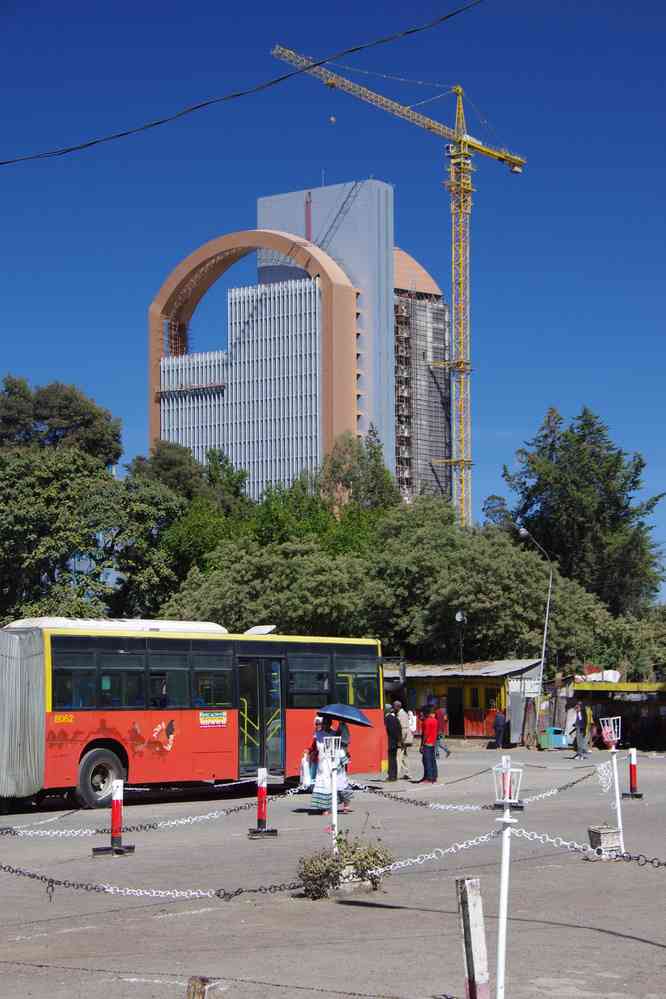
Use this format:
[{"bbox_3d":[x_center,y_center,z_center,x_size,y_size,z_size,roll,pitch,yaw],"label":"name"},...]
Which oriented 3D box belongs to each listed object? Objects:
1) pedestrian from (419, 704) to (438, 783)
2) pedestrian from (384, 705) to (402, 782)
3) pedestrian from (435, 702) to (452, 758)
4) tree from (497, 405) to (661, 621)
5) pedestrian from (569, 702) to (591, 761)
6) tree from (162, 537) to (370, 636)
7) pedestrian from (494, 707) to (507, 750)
[{"bbox_3d":[2.102,5.375,45.800,0.380,1.728,0.500,0,-6,-6],"label":"pedestrian"},{"bbox_3d":[1.321,5.411,46.200,0.380,1.720,0.500,1,-6,-17],"label":"pedestrian"},{"bbox_3d":[3.308,6.875,62.300,0.500,1.745,0.500,-1,-6,6],"label":"pedestrian"},{"bbox_3d":[13.732,3.868,115.000,9.000,18.015,8.500,0,-5,0],"label":"tree"},{"bbox_3d":[7.364,6.935,62.300,0.520,1.745,0.420,-5,-7,40],"label":"pedestrian"},{"bbox_3d":[-2.780,5.874,87.000,8.800,8.654,8.000,0,-5,0],"label":"tree"},{"bbox_3d":[6.168,8.436,76.500,0.480,1.654,0.360,-1,-6,6],"label":"pedestrian"}]

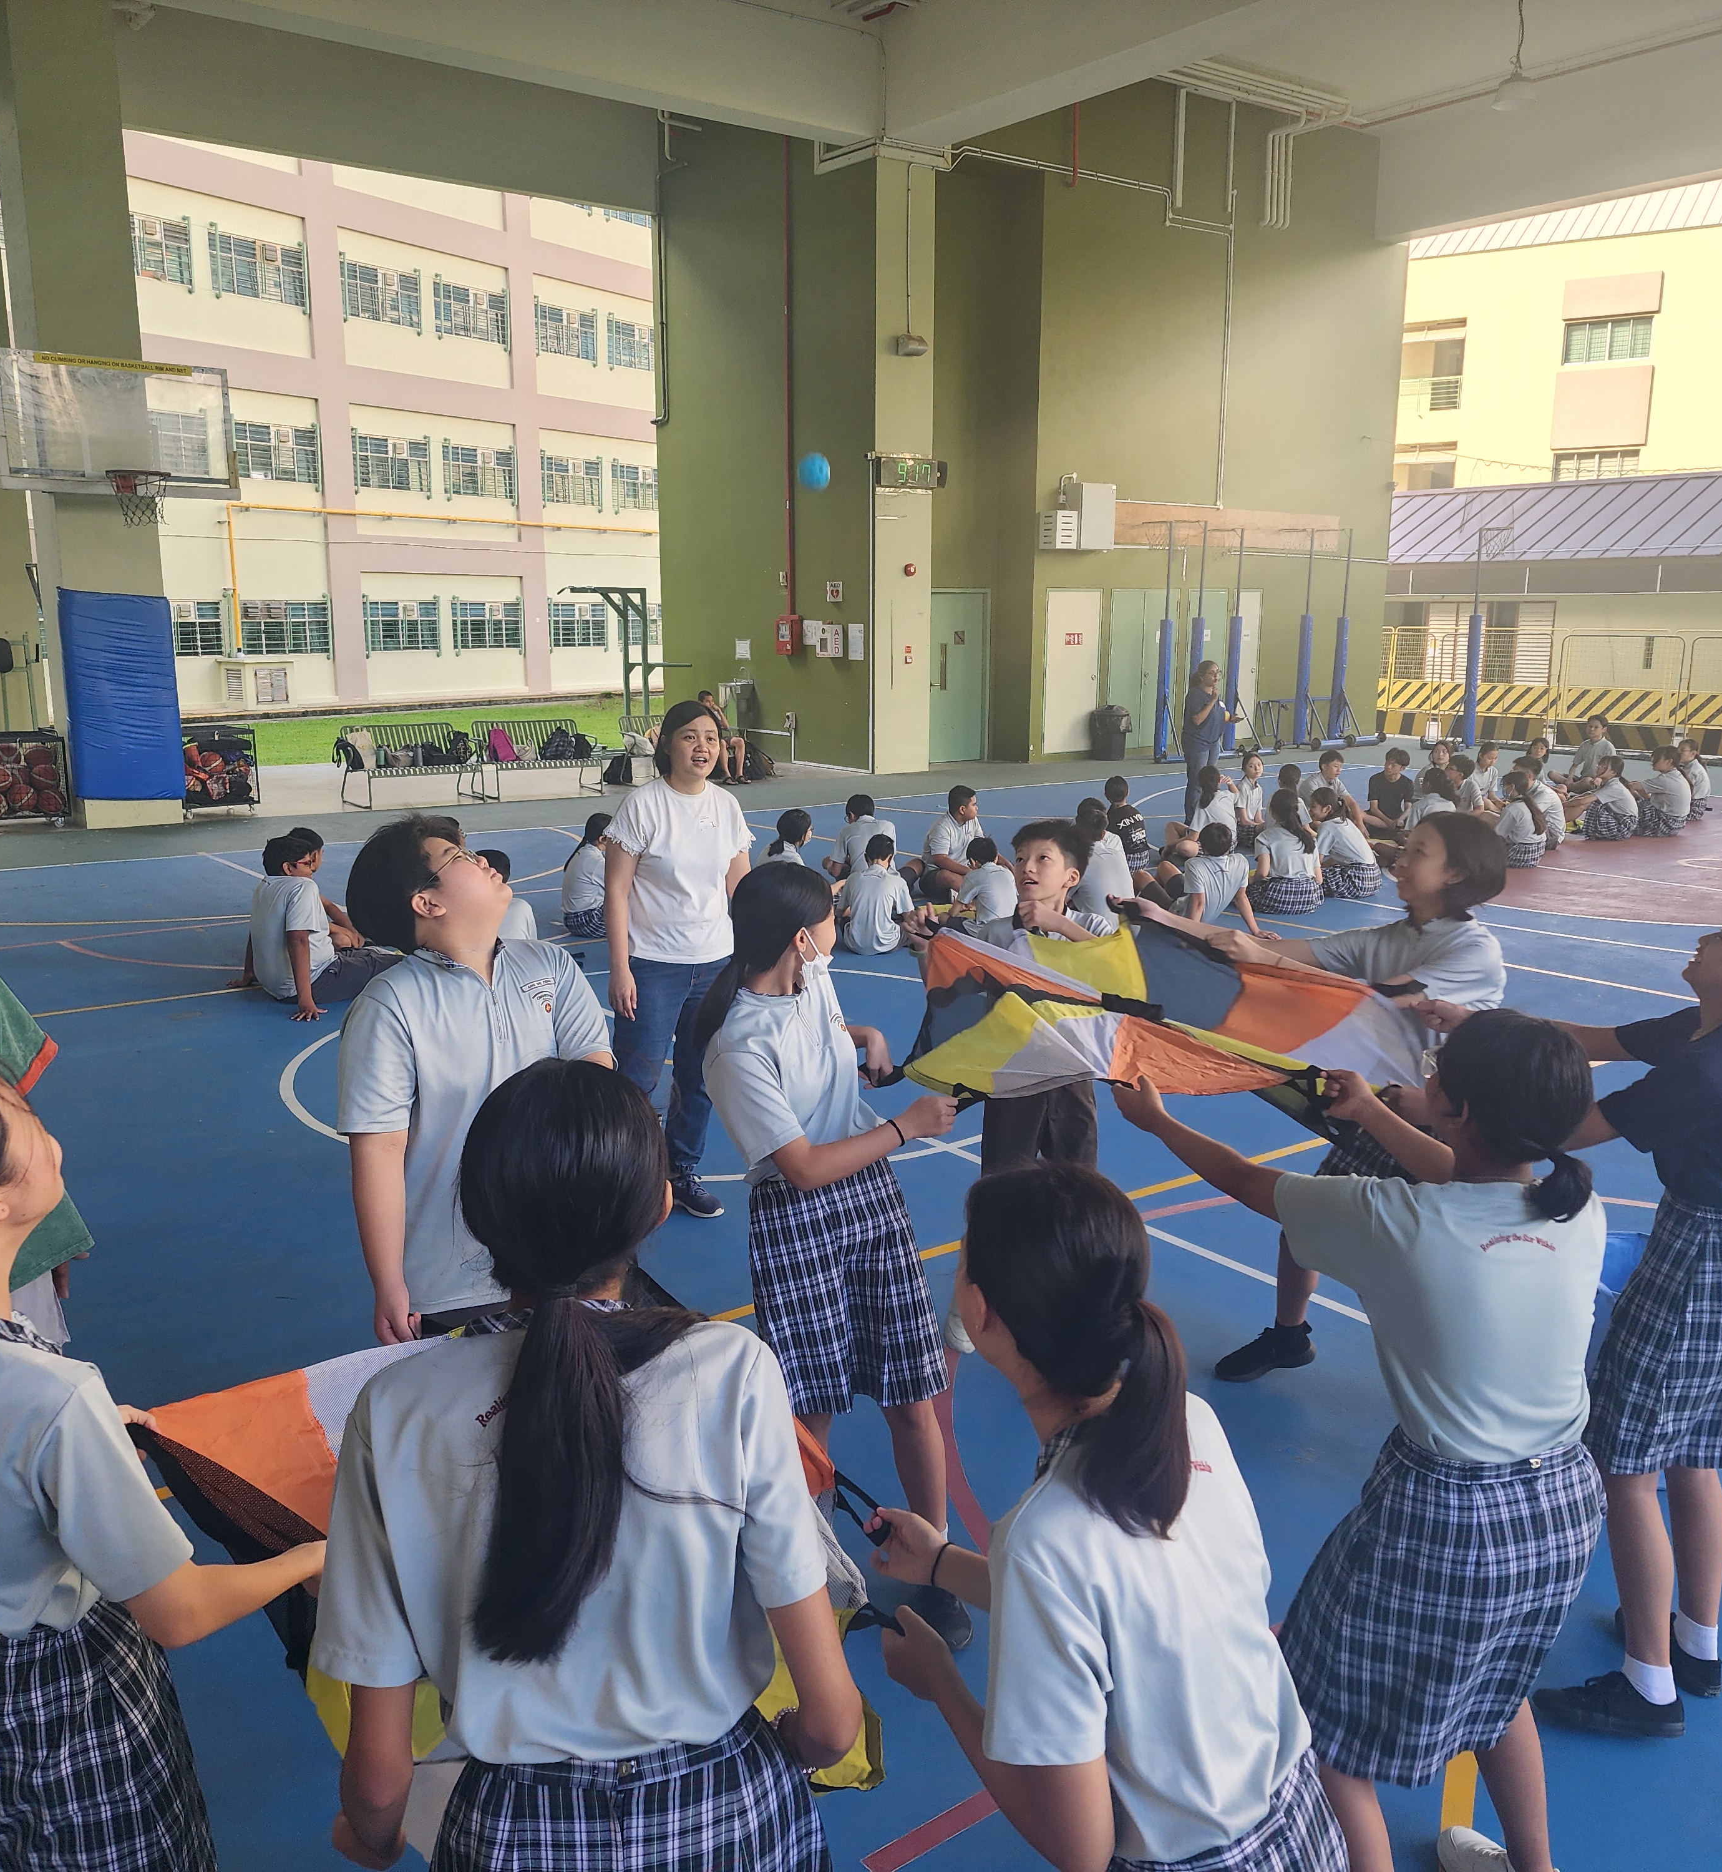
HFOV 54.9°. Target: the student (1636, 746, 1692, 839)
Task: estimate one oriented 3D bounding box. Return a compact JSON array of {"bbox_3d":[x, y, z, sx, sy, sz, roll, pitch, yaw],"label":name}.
[{"bbox_3d":[7.134,-1.303,14.759,0.640,0.790,0.450,6,13,29],"label":"student"}]

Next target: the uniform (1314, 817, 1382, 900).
[{"bbox_3d":[3.433,-0.581,11.695,0.480,0.550,0.430,11,15,43],"label":"uniform"}]

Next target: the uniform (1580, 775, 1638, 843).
[{"bbox_3d":[6.650,-1.173,14.714,0.500,0.550,0.430,7,13,31],"label":"uniform"}]

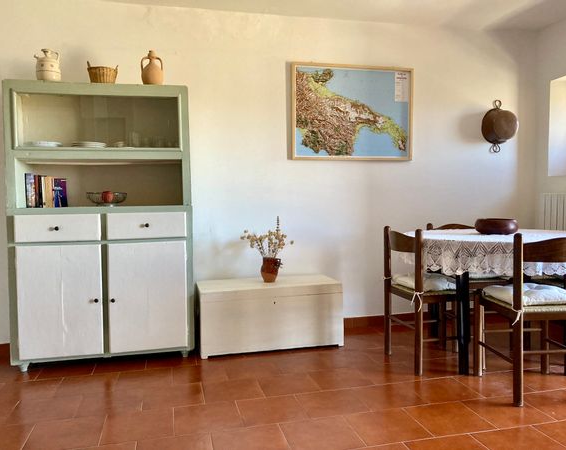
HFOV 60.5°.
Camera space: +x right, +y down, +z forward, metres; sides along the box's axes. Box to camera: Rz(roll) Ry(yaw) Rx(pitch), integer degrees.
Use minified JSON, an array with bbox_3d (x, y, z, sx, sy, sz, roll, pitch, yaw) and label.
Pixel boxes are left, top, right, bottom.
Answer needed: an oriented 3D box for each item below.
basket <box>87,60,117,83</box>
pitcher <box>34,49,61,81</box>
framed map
[{"bbox_3d":[-1.138,-0.944,3.073,0.183,0.158,0.168,-2,3,-13],"label":"basket"},{"bbox_3d":[-1.445,-0.970,2.991,0.155,0.230,0.139,-2,3,-22],"label":"pitcher"},{"bbox_3d":[0.559,-0.862,3.737,0.990,0.728,0.030,-2,3,-13],"label":"framed map"}]

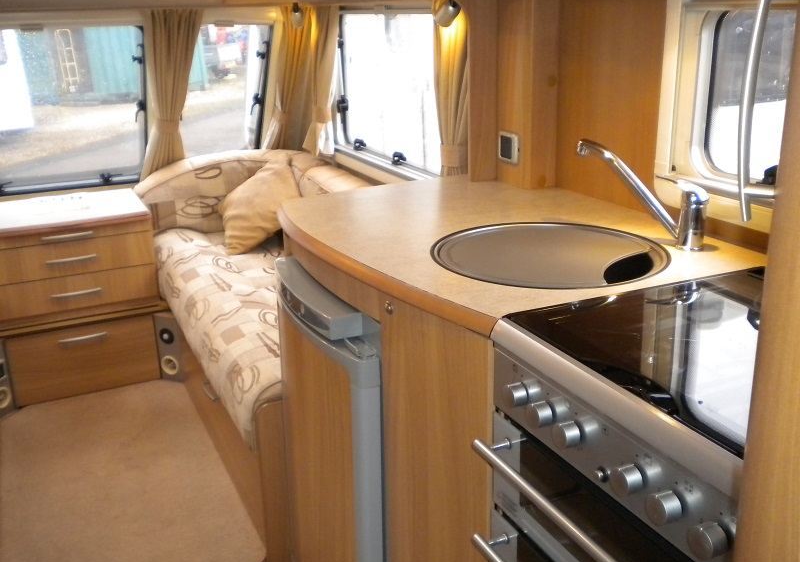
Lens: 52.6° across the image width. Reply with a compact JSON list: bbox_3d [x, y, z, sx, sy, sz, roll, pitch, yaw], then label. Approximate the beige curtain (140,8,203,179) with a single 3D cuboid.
[{"bbox_3d":[-0.902,-0.720,3.174,0.210,0.740,0.120,-9,44,-23],"label":"beige curtain"}]

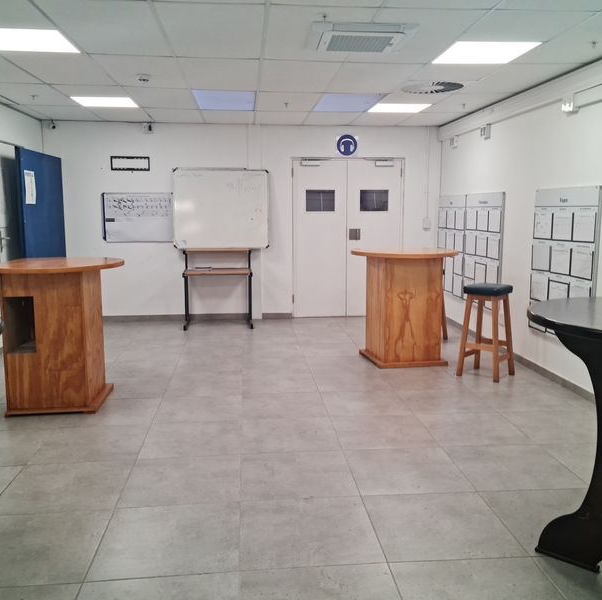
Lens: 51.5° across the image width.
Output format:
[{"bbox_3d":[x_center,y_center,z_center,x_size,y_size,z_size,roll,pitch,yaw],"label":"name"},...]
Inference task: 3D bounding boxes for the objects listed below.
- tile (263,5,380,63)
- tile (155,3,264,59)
[{"bbox_3d":[0.076,-1.633,3.849,0.600,0.018,1.200,-1,8,-5],"label":"tile"},{"bbox_3d":[-0.527,-1.636,3.807,0.605,0.020,1.195,-1,8,-5],"label":"tile"}]

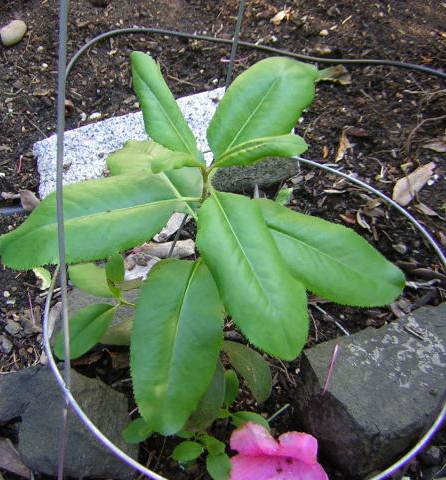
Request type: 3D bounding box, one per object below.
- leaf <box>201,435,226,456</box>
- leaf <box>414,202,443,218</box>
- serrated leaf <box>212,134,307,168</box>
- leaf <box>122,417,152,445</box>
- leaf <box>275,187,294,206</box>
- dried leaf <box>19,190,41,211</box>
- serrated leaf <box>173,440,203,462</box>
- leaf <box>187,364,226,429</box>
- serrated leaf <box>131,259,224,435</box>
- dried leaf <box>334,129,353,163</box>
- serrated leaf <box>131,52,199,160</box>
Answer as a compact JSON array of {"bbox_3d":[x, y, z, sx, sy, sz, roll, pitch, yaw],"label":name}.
[{"bbox_3d":[-0.008,0.157,0.509,0.021,0.006,0.014,33,55,5],"label":"leaf"},{"bbox_3d":[0.221,-0.031,0.715,0.032,0.010,0.014,30,55,22],"label":"leaf"},{"bbox_3d":[0.022,-0.051,0.403,0.059,0.016,0.026,-13,62,-2],"label":"serrated leaf"},{"bbox_3d":[-0.061,0.148,0.513,0.033,0.008,0.021,-19,52,-5],"label":"leaf"},{"bbox_3d":[0.075,-0.051,0.807,0.016,0.010,0.028,18,49,14],"label":"leaf"},{"bbox_3d":[-0.200,-0.041,0.689,0.028,0.021,0.023,23,52,17],"label":"dried leaf"},{"bbox_3d":[-0.031,0.185,0.578,0.027,0.006,0.020,-10,53,-11],"label":"serrated leaf"},{"bbox_3d":[-0.015,0.110,0.494,0.039,0.013,0.074,14,61,10],"label":"leaf"},{"bbox_3d":[-0.028,0.069,0.434,0.059,0.021,0.116,8,66,5],"label":"serrated leaf"},{"bbox_3d":[0.137,-0.108,0.763,0.023,0.014,0.054,14,50,11],"label":"dried leaf"},{"bbox_3d":[-0.043,-0.107,0.525,0.040,0.020,0.129,-18,55,-16],"label":"serrated leaf"}]

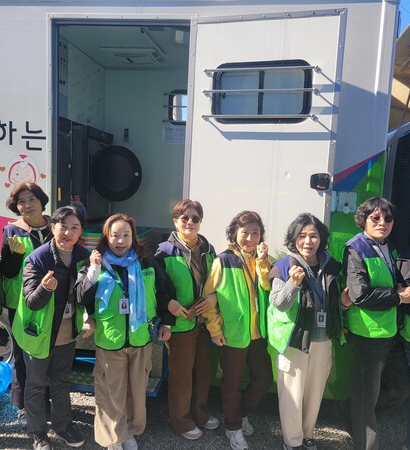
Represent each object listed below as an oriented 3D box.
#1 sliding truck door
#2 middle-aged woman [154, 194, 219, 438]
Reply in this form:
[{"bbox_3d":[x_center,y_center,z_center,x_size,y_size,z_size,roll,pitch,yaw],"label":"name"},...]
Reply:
[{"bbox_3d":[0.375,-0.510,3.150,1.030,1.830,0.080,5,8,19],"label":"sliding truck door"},{"bbox_3d":[-0.125,0.625,3.040,0.460,1.590,0.310,1,7,-14],"label":"middle-aged woman"}]

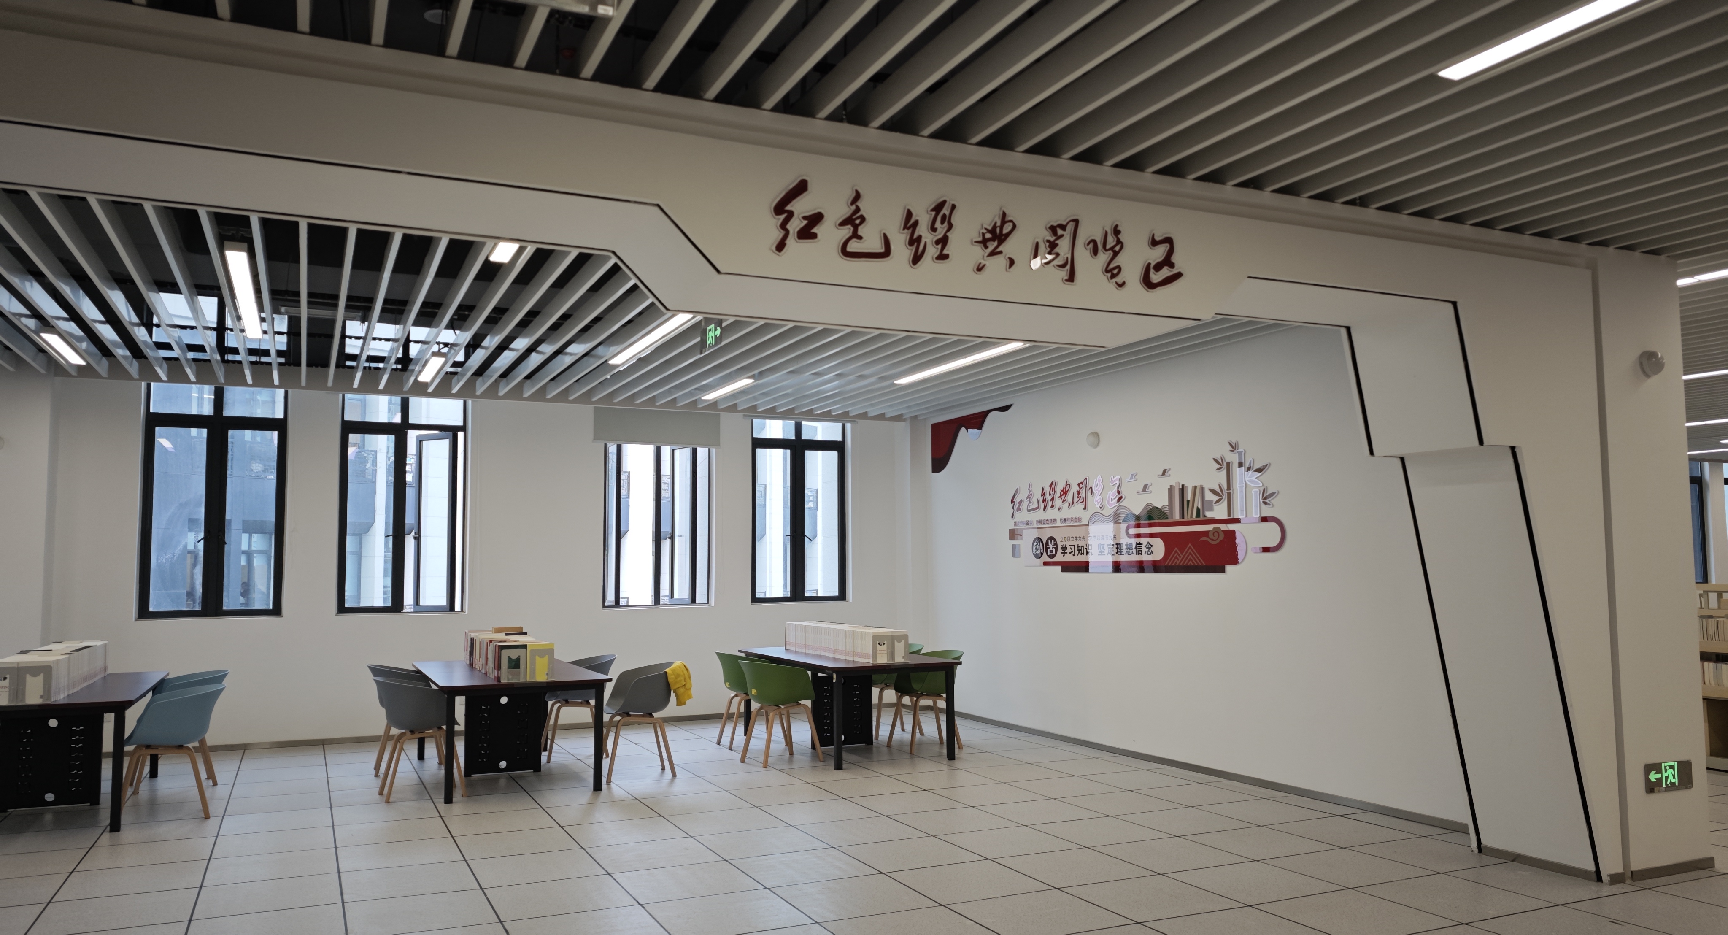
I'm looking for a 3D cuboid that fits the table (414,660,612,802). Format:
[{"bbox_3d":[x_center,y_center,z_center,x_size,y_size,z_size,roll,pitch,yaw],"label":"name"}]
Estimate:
[{"bbox_3d":[-2.692,1.902,8.581,1.117,0.754,2.133,2,-5,-25],"label":"table"}]

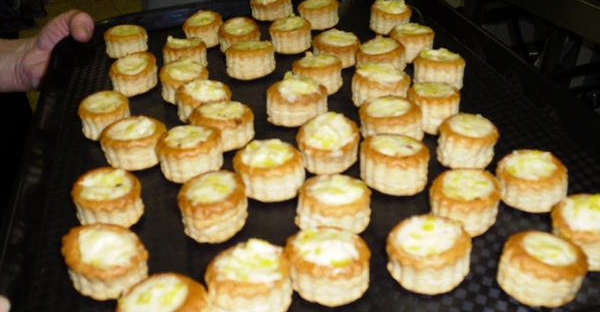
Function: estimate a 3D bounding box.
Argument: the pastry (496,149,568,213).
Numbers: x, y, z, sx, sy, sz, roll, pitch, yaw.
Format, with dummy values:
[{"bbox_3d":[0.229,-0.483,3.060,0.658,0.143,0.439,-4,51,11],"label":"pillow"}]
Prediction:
[{"bbox_3d":[0.147,0.015,0.396,0.042,0.022,0.042,-3,32,2],"label":"pastry"}]

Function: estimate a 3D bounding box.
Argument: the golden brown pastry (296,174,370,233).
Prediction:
[{"bbox_3d":[0.022,0.029,0.416,0.049,0.020,0.049,-1,31,3],"label":"golden brown pastry"}]

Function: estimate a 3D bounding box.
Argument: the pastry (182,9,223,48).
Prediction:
[{"bbox_3d":[-0.111,-0.144,0.713,0.044,0.025,0.044,-5,31,0],"label":"pastry"}]

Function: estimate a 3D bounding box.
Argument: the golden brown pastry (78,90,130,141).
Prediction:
[{"bbox_3d":[-0.166,-0.035,0.532,0.041,0.028,0.041,-13,32,-16],"label":"golden brown pastry"}]

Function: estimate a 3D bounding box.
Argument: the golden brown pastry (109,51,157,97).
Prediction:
[{"bbox_3d":[-0.145,-0.071,0.549,0.040,0.024,0.040,-3,31,0],"label":"golden brown pastry"}]

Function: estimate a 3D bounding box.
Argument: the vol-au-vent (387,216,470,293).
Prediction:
[{"bbox_3d":[0.075,0.055,0.364,0.048,0.026,0.048,5,32,12],"label":"vol-au-vent"}]

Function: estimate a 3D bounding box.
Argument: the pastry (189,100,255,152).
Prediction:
[{"bbox_3d":[-0.057,-0.023,0.466,0.047,0.021,0.047,-3,31,0],"label":"pastry"}]

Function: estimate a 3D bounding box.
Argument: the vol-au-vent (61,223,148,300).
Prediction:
[{"bbox_3d":[-0.110,0.059,0.354,0.044,0.022,0.044,-3,32,2],"label":"vol-au-vent"}]

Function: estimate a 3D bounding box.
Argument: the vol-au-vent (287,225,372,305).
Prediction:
[{"bbox_3d":[0.016,0.059,0.341,0.046,0.021,0.046,-3,32,2],"label":"vol-au-vent"}]

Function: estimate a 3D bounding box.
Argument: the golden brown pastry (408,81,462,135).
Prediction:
[{"bbox_3d":[0.103,-0.037,0.482,0.041,0.024,0.041,-3,32,2],"label":"golden brown pastry"}]

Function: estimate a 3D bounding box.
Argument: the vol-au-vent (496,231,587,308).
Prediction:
[{"bbox_3d":[0.124,0.057,0.322,0.042,0.020,0.042,-3,31,0],"label":"vol-au-vent"}]

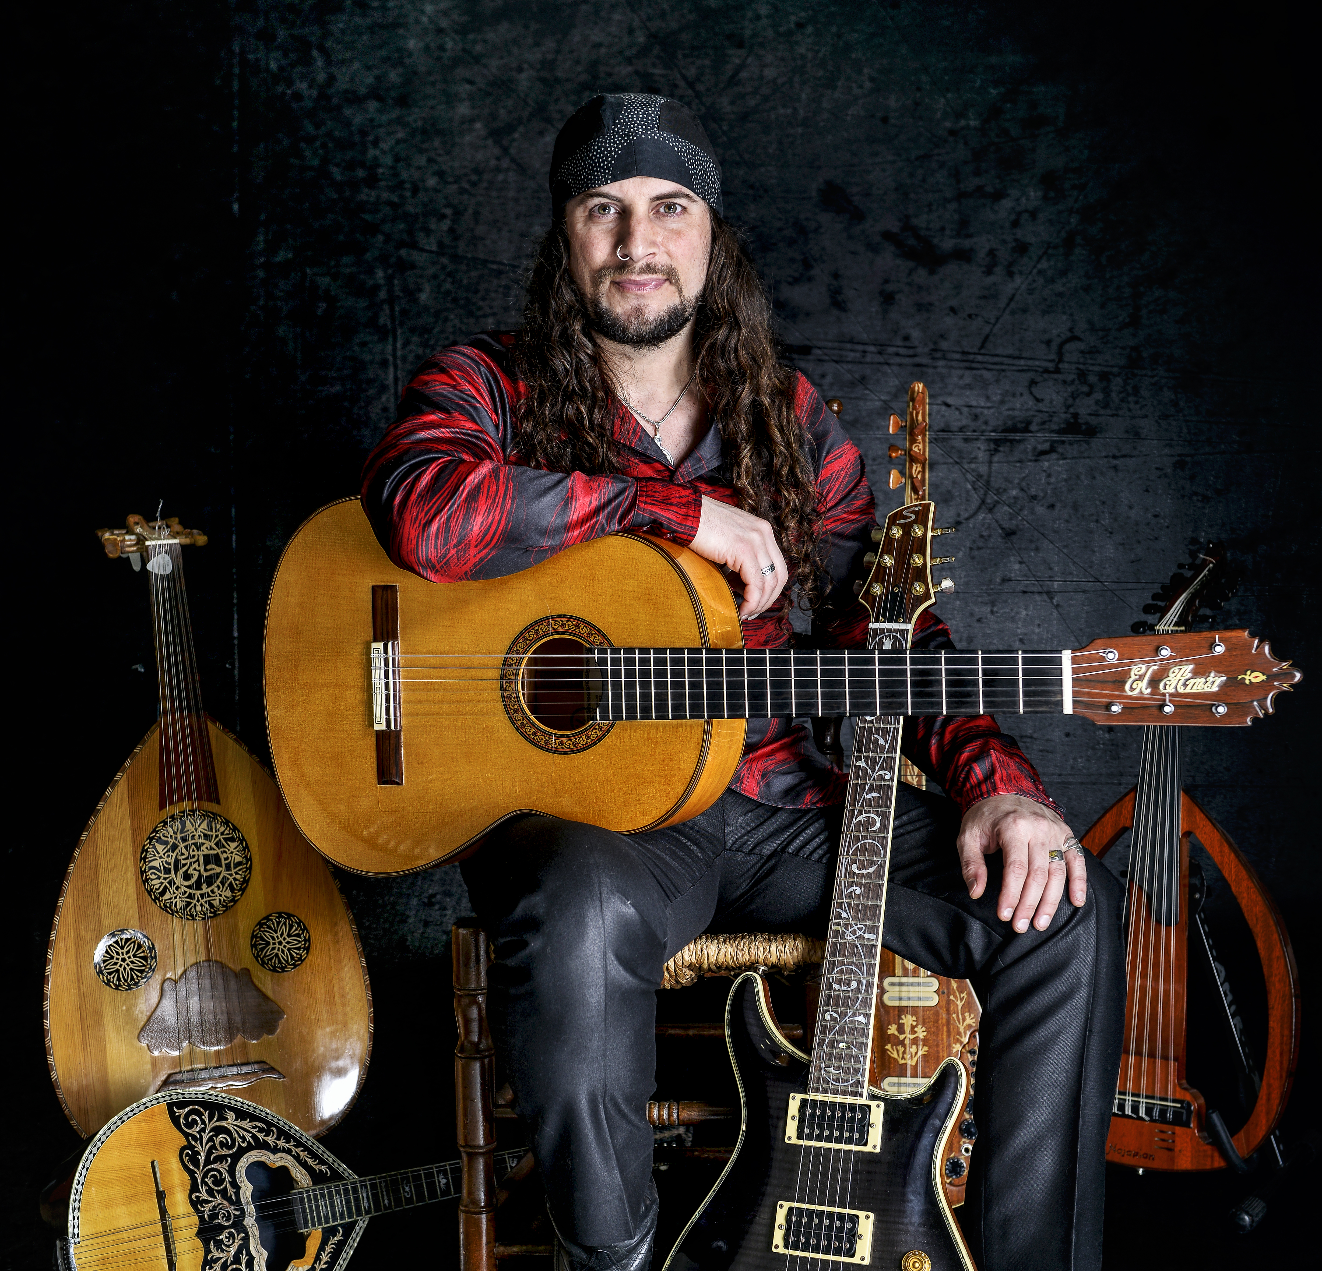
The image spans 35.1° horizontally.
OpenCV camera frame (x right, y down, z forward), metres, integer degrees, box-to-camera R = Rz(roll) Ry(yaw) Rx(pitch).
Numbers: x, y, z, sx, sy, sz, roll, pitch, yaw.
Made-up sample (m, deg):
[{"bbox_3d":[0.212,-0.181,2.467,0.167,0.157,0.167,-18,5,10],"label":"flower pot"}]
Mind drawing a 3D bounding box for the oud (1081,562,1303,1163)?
[{"bbox_3d":[0.641,0.266,2.639,0.360,0.800,0.160,1,-9,27],"label":"oud"}]

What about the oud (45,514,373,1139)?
[{"bbox_3d":[-0.554,0.232,2.404,0.360,0.755,0.200,-3,-10,-25],"label":"oud"}]

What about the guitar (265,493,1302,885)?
[{"bbox_3d":[0.076,0.043,1.916,1.000,0.365,0.110,-1,2,24],"label":"guitar"}]

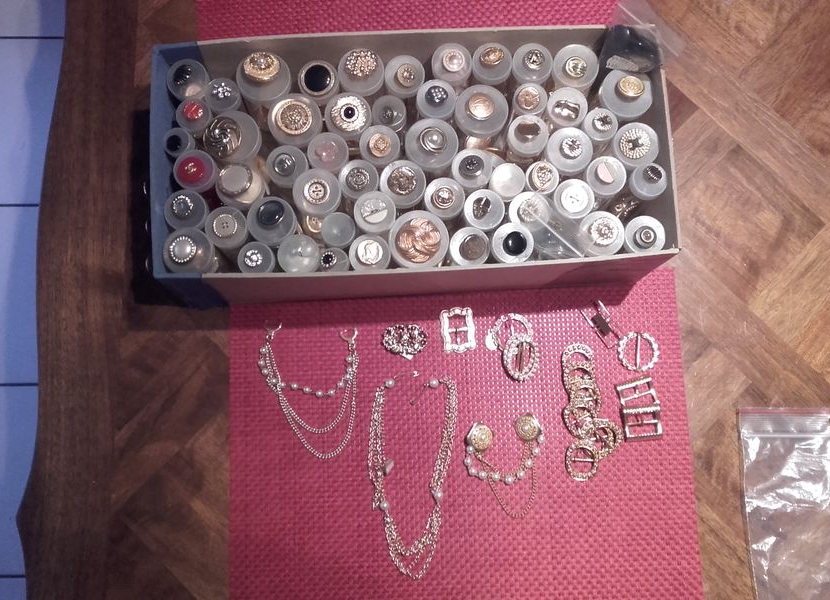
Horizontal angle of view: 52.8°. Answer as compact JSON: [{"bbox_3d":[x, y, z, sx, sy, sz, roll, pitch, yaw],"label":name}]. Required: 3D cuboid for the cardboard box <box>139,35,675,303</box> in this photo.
[{"bbox_3d":[-0.002,-0.090,0.599,0.335,0.114,0.156,-3,81,-2],"label":"cardboard box"}]

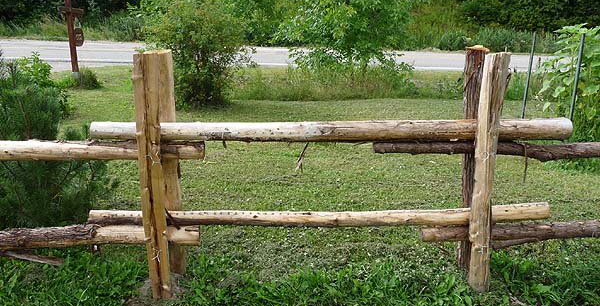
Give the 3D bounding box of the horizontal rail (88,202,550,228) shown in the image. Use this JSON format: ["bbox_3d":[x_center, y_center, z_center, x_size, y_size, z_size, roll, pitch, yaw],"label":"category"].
[{"bbox_3d":[0.108,0.339,2.618,2.554,0.080,0.080,-1,14,0],"label":"horizontal rail"}]

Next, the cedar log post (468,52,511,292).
[{"bbox_3d":[0.983,0.130,2.463,0.108,1.275,0.108,0,14,0],"label":"cedar log post"}]

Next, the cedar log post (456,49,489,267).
[{"bbox_3d":[0.987,0.056,2.707,0.125,1.296,0.125,-2,14,0],"label":"cedar log post"}]

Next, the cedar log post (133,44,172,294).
[{"bbox_3d":[-0.738,0.139,2.409,0.118,1.284,0.118,0,14,0],"label":"cedar log post"}]

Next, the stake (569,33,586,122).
[{"bbox_3d":[3.641,-0.877,6.172,0.045,1.367,0.045,0,14,0],"label":"stake"}]

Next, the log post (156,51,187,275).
[{"bbox_3d":[-0.736,0.079,2.653,0.130,1.279,0.130,0,14,0],"label":"log post"}]

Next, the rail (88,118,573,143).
[{"bbox_3d":[0.163,-0.121,2.489,2.545,0.102,0.102,0,15,0],"label":"rail"}]

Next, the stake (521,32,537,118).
[{"bbox_3d":[3.187,-0.978,6.550,0.040,1.373,0.040,1,14,0],"label":"stake"}]

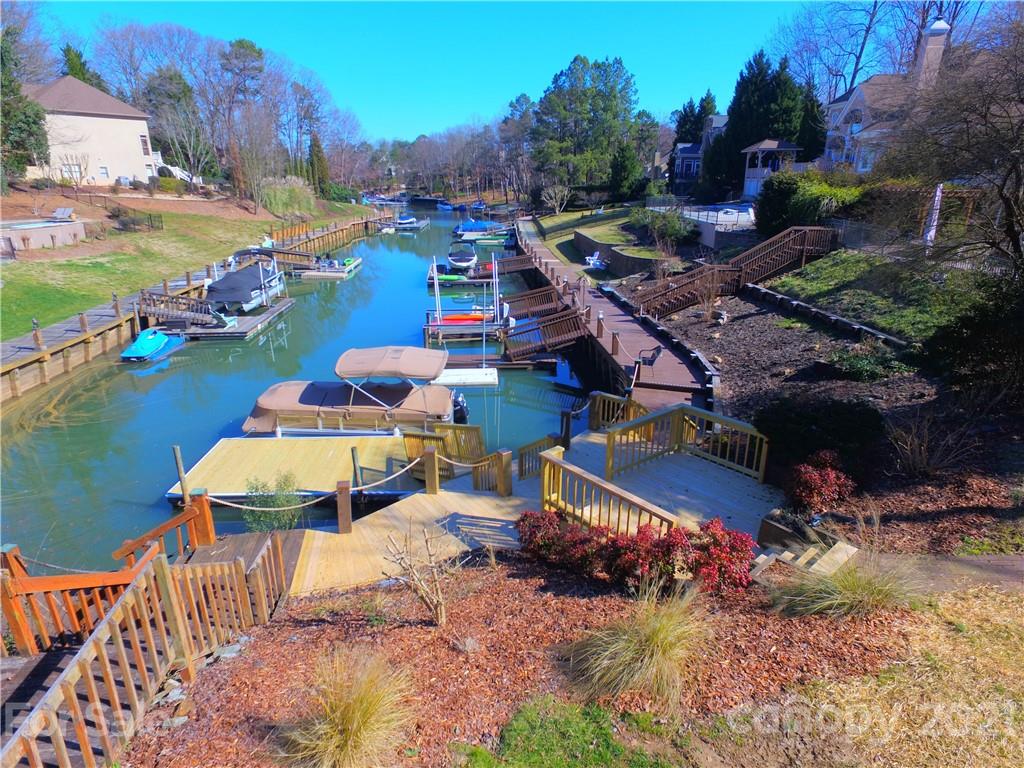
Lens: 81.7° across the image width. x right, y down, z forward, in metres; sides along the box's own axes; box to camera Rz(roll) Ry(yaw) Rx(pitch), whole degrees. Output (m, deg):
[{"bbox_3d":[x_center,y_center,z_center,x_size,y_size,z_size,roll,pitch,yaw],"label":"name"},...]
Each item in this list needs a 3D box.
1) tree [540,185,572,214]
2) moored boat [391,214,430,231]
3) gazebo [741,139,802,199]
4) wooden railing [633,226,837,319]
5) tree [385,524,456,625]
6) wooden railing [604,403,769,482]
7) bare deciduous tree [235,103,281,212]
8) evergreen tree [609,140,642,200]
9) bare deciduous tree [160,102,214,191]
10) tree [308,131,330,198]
[{"bbox_3d":[6.178,-25.311,81.213,4.300,3.940,4.300,-1,19,0],"label":"tree"},{"bbox_3d":[-14.508,-23.084,84.559,5.700,2.300,2.600,-5,20,-14],"label":"moored boat"},{"bbox_3d":[25.156,-20.890,57.349,4.900,5.600,4.900,9,21,25],"label":"gazebo"},{"bbox_3d":[8.043,-4.110,21.838,6.700,3.250,1.400,-1,19,0],"label":"wooden railing"},{"bbox_3d":[-1.053,2.216,6.809,0.820,1.300,0.800,0,19,0],"label":"tree"},{"bbox_3d":[3.069,1.308,10.407,2.150,0.970,1.940,-14,23,-34],"label":"wooden railing"},{"bbox_3d":[-26.922,-23.960,62.581,4.800,10.900,4.800,0,19,0],"label":"bare deciduous tree"},{"bbox_3d":[16.805,-31.470,87.605,4.800,8.500,4.800,-1,19,0],"label":"evergreen tree"},{"bbox_3d":[-32.093,-23.360,58.433,5.000,8.070,5.000,-1,19,0],"label":"bare deciduous tree"},{"bbox_3d":[-29.063,-32.930,88.996,2.900,9.590,2.900,-1,19,0],"label":"tree"}]

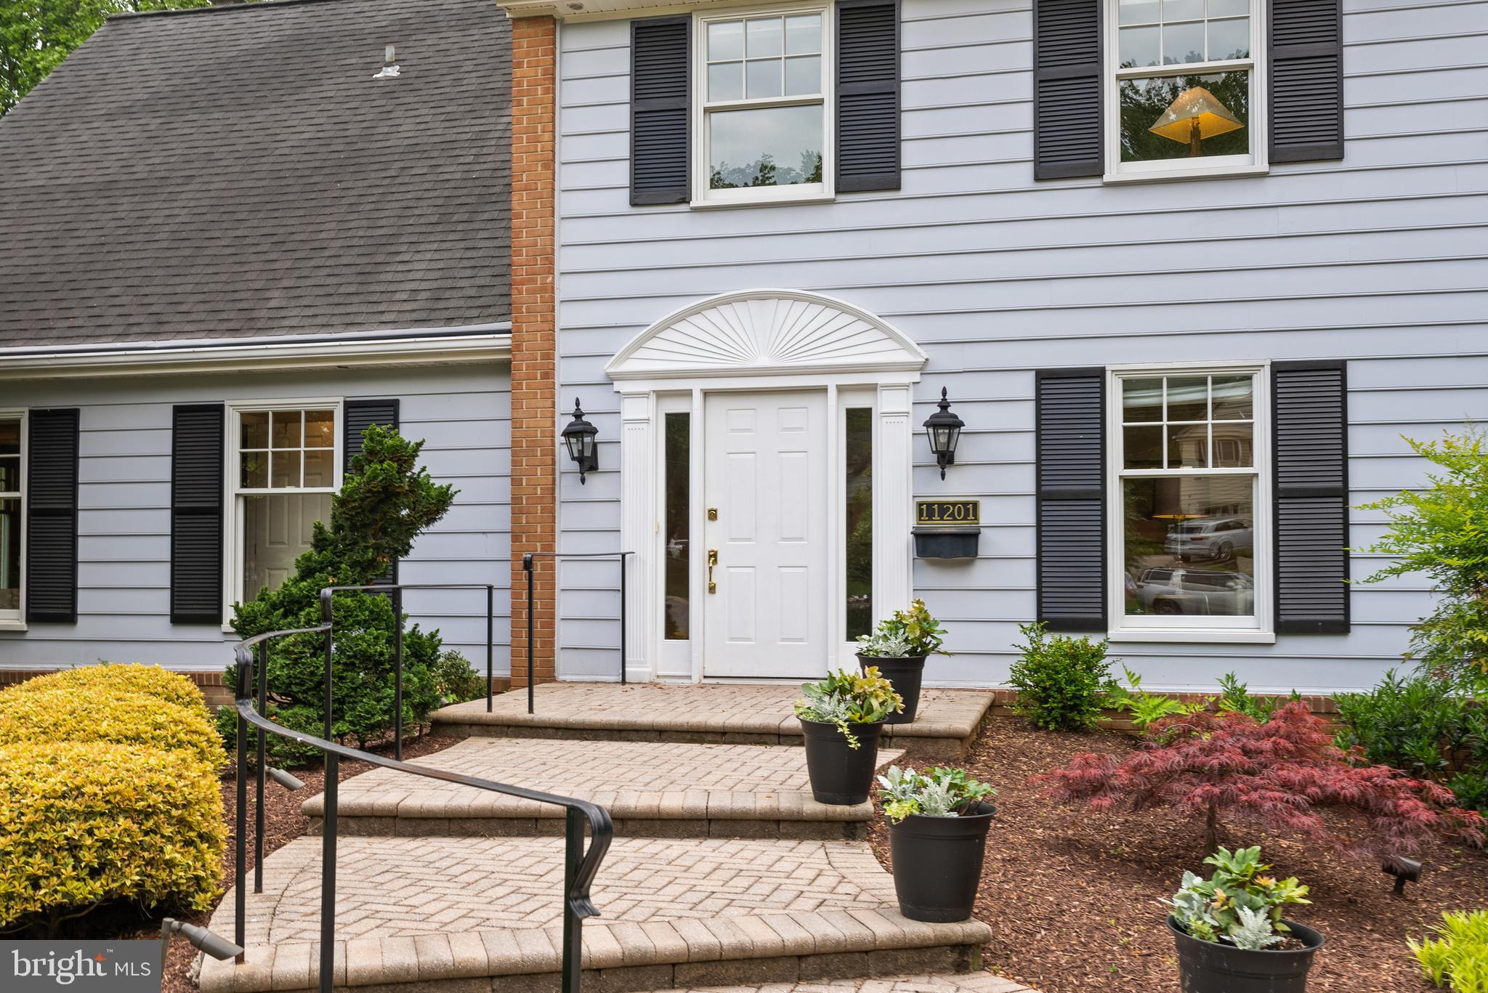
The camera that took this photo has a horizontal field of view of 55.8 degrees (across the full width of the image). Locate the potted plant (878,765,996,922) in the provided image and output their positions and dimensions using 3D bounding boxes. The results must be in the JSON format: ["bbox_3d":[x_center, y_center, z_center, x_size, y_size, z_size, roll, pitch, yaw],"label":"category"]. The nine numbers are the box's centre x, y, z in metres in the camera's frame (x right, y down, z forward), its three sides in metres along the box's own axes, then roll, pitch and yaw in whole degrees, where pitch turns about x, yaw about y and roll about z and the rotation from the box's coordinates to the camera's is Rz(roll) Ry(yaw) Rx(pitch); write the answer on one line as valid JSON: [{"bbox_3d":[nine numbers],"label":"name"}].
[{"bbox_3d":[0.652,1.149,4.720,0.420,0.500,0.410,-1,-2,13],"label":"potted plant"}]

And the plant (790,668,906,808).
[{"bbox_3d":[0.444,1.013,6.000,0.460,0.565,0.430,-1,-2,13],"label":"plant"}]

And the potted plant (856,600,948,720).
[{"bbox_3d":[0.852,0.884,7.600,0.510,0.660,0.450,-1,-2,13],"label":"potted plant"}]

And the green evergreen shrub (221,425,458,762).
[{"bbox_3d":[-2.400,0.537,8.350,1.360,1.920,1.280,-1,-2,13],"label":"green evergreen shrub"}]

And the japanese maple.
[{"bbox_3d":[2.045,1.139,5.550,1.700,0.680,1.420,-1,-2,13],"label":"japanese maple"}]

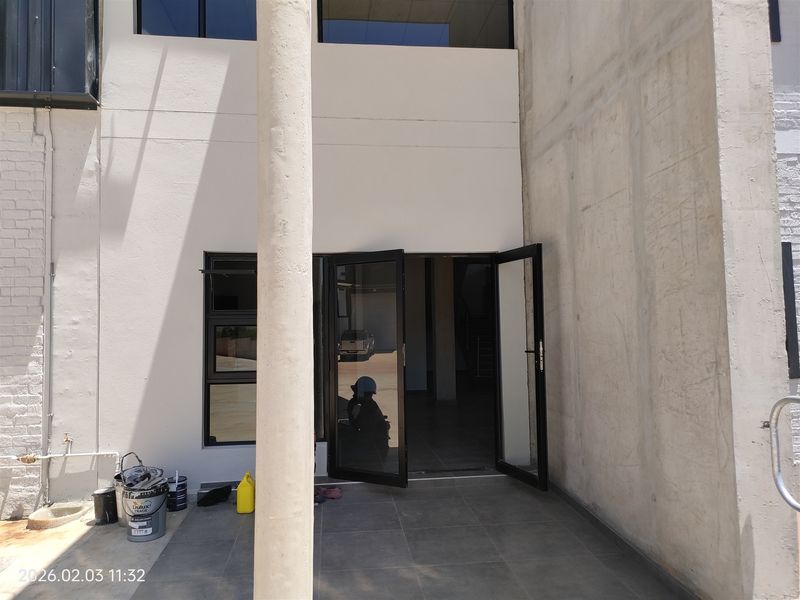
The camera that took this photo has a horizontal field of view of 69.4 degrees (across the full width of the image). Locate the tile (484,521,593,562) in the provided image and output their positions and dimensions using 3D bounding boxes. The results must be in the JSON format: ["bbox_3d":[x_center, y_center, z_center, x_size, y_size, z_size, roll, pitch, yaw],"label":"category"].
[{"bbox_3d":[0.954,1.704,4.100,0.600,0.010,0.600,0,0,-7],"label":"tile"}]

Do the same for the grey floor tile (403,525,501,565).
[{"bbox_3d":[0.358,1.708,4.031,0.600,0.010,0.600,0,0,-7],"label":"grey floor tile"}]

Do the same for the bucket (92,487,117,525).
[{"bbox_3d":[-2.275,1.608,4.487,0.172,0.228,0.172,0,0,-7],"label":"bucket"}]

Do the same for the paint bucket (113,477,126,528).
[{"bbox_3d":[-2.047,1.543,4.489,0.305,0.355,0.305,0,0,-7],"label":"paint bucket"}]

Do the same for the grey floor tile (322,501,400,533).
[{"bbox_3d":[-0.308,1.715,4.558,0.600,0.010,0.600,0,0,-7],"label":"grey floor tile"}]

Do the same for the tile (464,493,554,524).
[{"bbox_3d":[0.884,1.708,4.696,0.600,0.010,0.600,0,0,-7],"label":"tile"}]

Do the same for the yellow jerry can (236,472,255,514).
[{"bbox_3d":[-1.256,1.562,4.732,0.125,0.310,0.165,0,0,-7],"label":"yellow jerry can"}]

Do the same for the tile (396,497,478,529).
[{"bbox_3d":[0.288,1.711,4.627,0.600,0.010,0.600,0,0,-7],"label":"tile"}]

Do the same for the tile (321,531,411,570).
[{"bbox_3d":[-0.238,1.711,3.962,0.600,0.010,0.600,0,0,-7],"label":"tile"}]

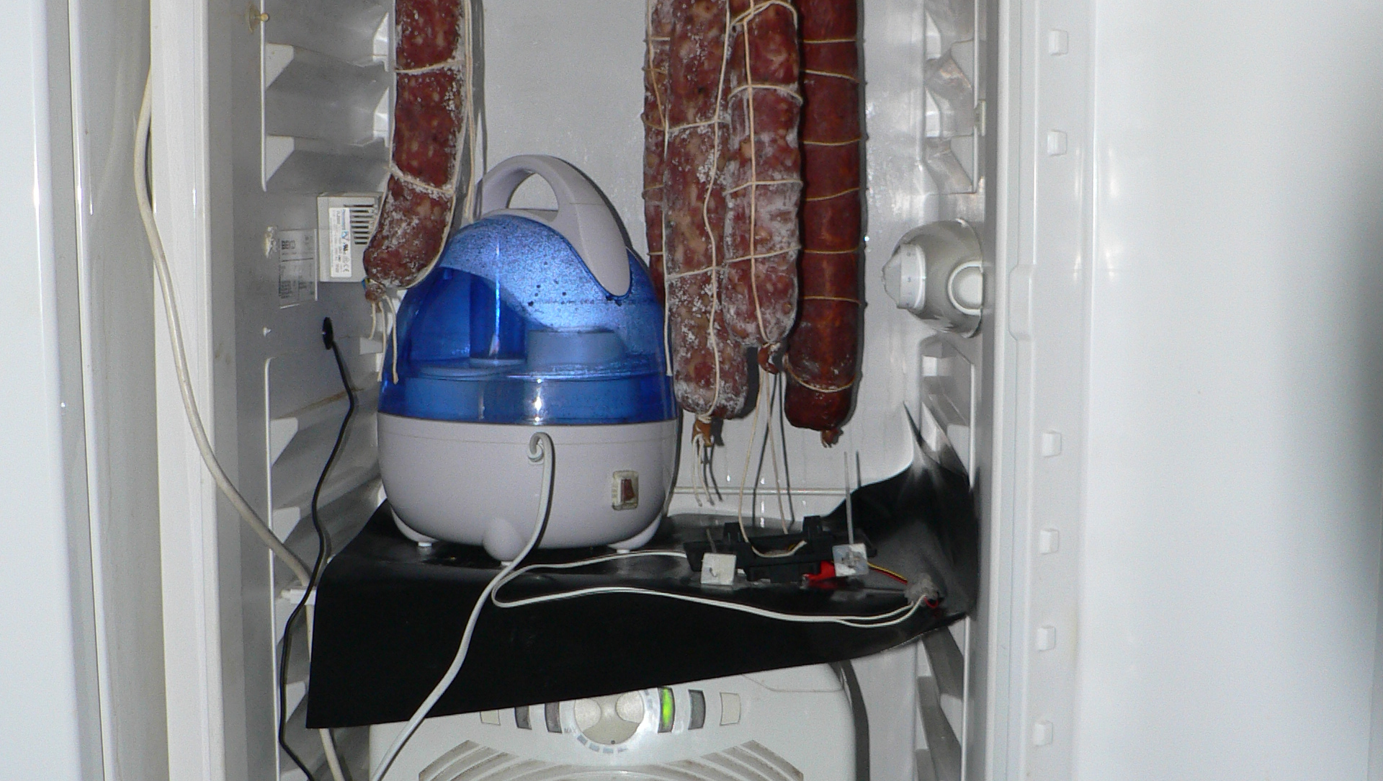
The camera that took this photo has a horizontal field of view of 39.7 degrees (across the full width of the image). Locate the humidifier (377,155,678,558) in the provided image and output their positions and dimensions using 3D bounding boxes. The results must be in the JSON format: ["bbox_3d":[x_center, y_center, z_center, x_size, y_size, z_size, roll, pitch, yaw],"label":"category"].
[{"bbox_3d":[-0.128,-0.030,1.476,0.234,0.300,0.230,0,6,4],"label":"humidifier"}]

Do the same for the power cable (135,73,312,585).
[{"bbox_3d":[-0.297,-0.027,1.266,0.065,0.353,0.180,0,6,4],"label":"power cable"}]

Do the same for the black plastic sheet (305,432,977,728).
[{"bbox_3d":[-0.032,0.127,1.444,0.459,0.177,0.365,0,6,4],"label":"black plastic sheet"}]

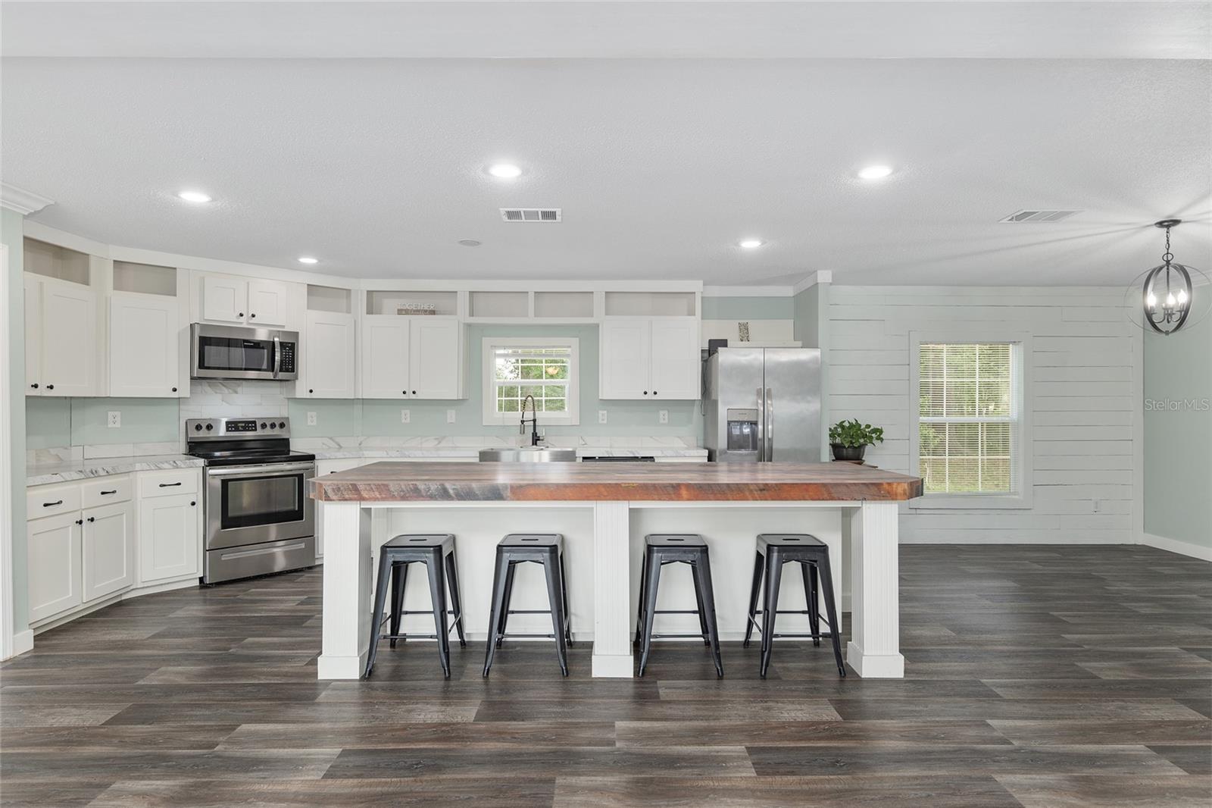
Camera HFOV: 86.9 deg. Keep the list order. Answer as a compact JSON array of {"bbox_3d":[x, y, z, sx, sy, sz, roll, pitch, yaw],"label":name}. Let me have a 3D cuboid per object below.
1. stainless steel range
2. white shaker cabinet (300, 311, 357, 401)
[{"bbox_3d":[-2.842,0.733,5.131,0.760,1.200,0.700,0,0,-45],"label":"stainless steel range"},{"bbox_3d":[-2.561,-0.414,5.795,0.490,0.755,0.330,0,0,-45],"label":"white shaker cabinet"}]

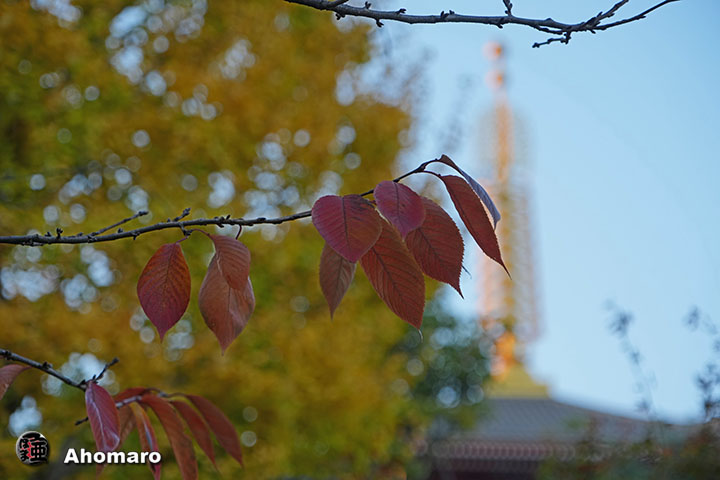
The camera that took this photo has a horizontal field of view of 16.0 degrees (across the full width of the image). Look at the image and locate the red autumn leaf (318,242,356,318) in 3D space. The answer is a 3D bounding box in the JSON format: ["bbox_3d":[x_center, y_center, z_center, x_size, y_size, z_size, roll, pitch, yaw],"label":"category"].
[{"bbox_3d":[-0.017,0.024,2.020,0.031,0.079,0.013,5,-10,10],"label":"red autumn leaf"}]

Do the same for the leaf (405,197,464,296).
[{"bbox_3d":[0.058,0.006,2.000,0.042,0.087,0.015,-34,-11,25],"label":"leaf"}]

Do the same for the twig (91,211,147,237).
[{"bbox_3d":[-0.189,-0.013,2.020,0.049,0.005,0.005,-23,0,0],"label":"twig"}]

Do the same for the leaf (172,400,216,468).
[{"bbox_3d":[-0.143,0.168,2.200,0.015,0.074,0.024,-25,-14,-44],"label":"leaf"}]

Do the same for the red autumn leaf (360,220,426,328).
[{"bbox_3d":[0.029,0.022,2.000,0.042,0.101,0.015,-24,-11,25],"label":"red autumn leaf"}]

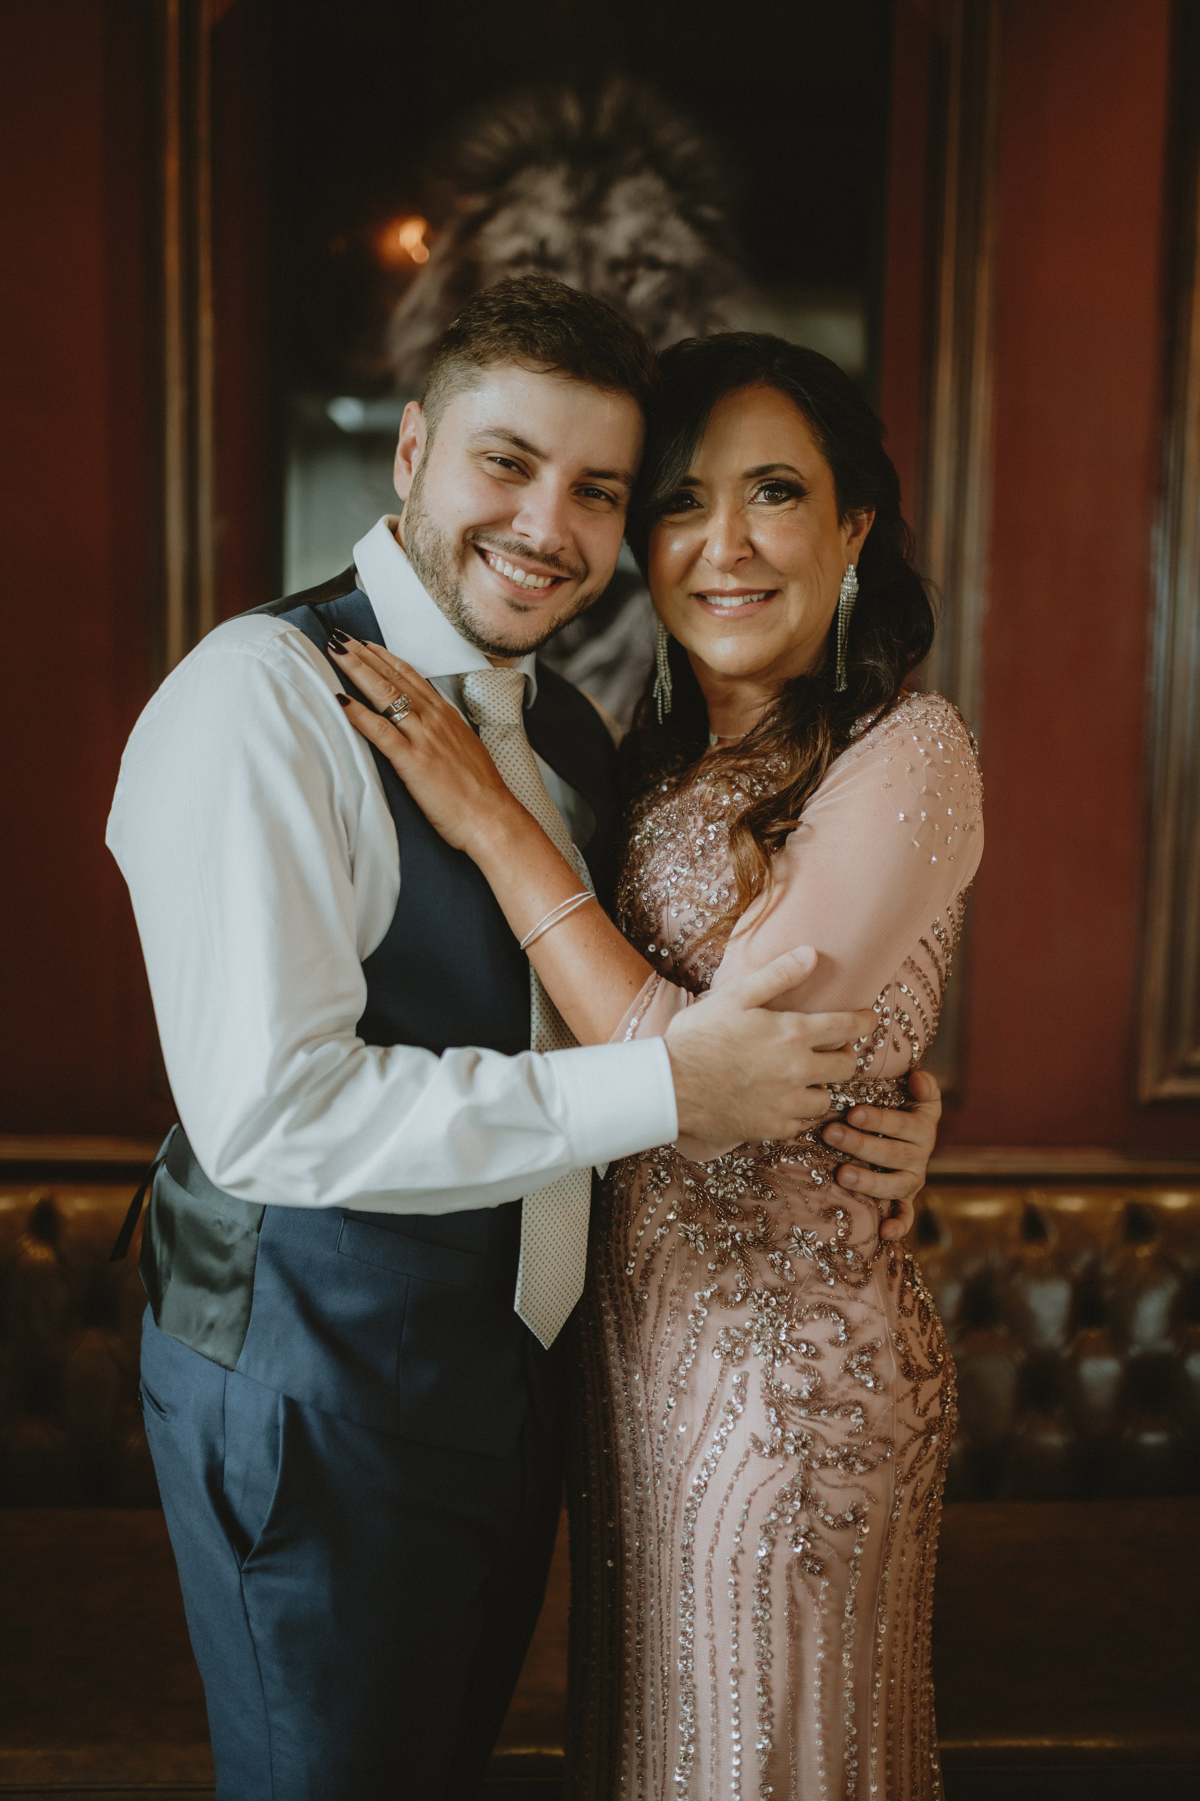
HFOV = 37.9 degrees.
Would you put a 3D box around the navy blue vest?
[{"bbox_3d":[-0.152,0.076,1.280,0.280,0.620,0.380,9,5,40],"label":"navy blue vest"}]

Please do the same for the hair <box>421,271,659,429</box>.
[{"bbox_3d":[-0.048,-0.368,1.235,0.168,0.150,0.200,16,4,-16],"label":"hair"}]

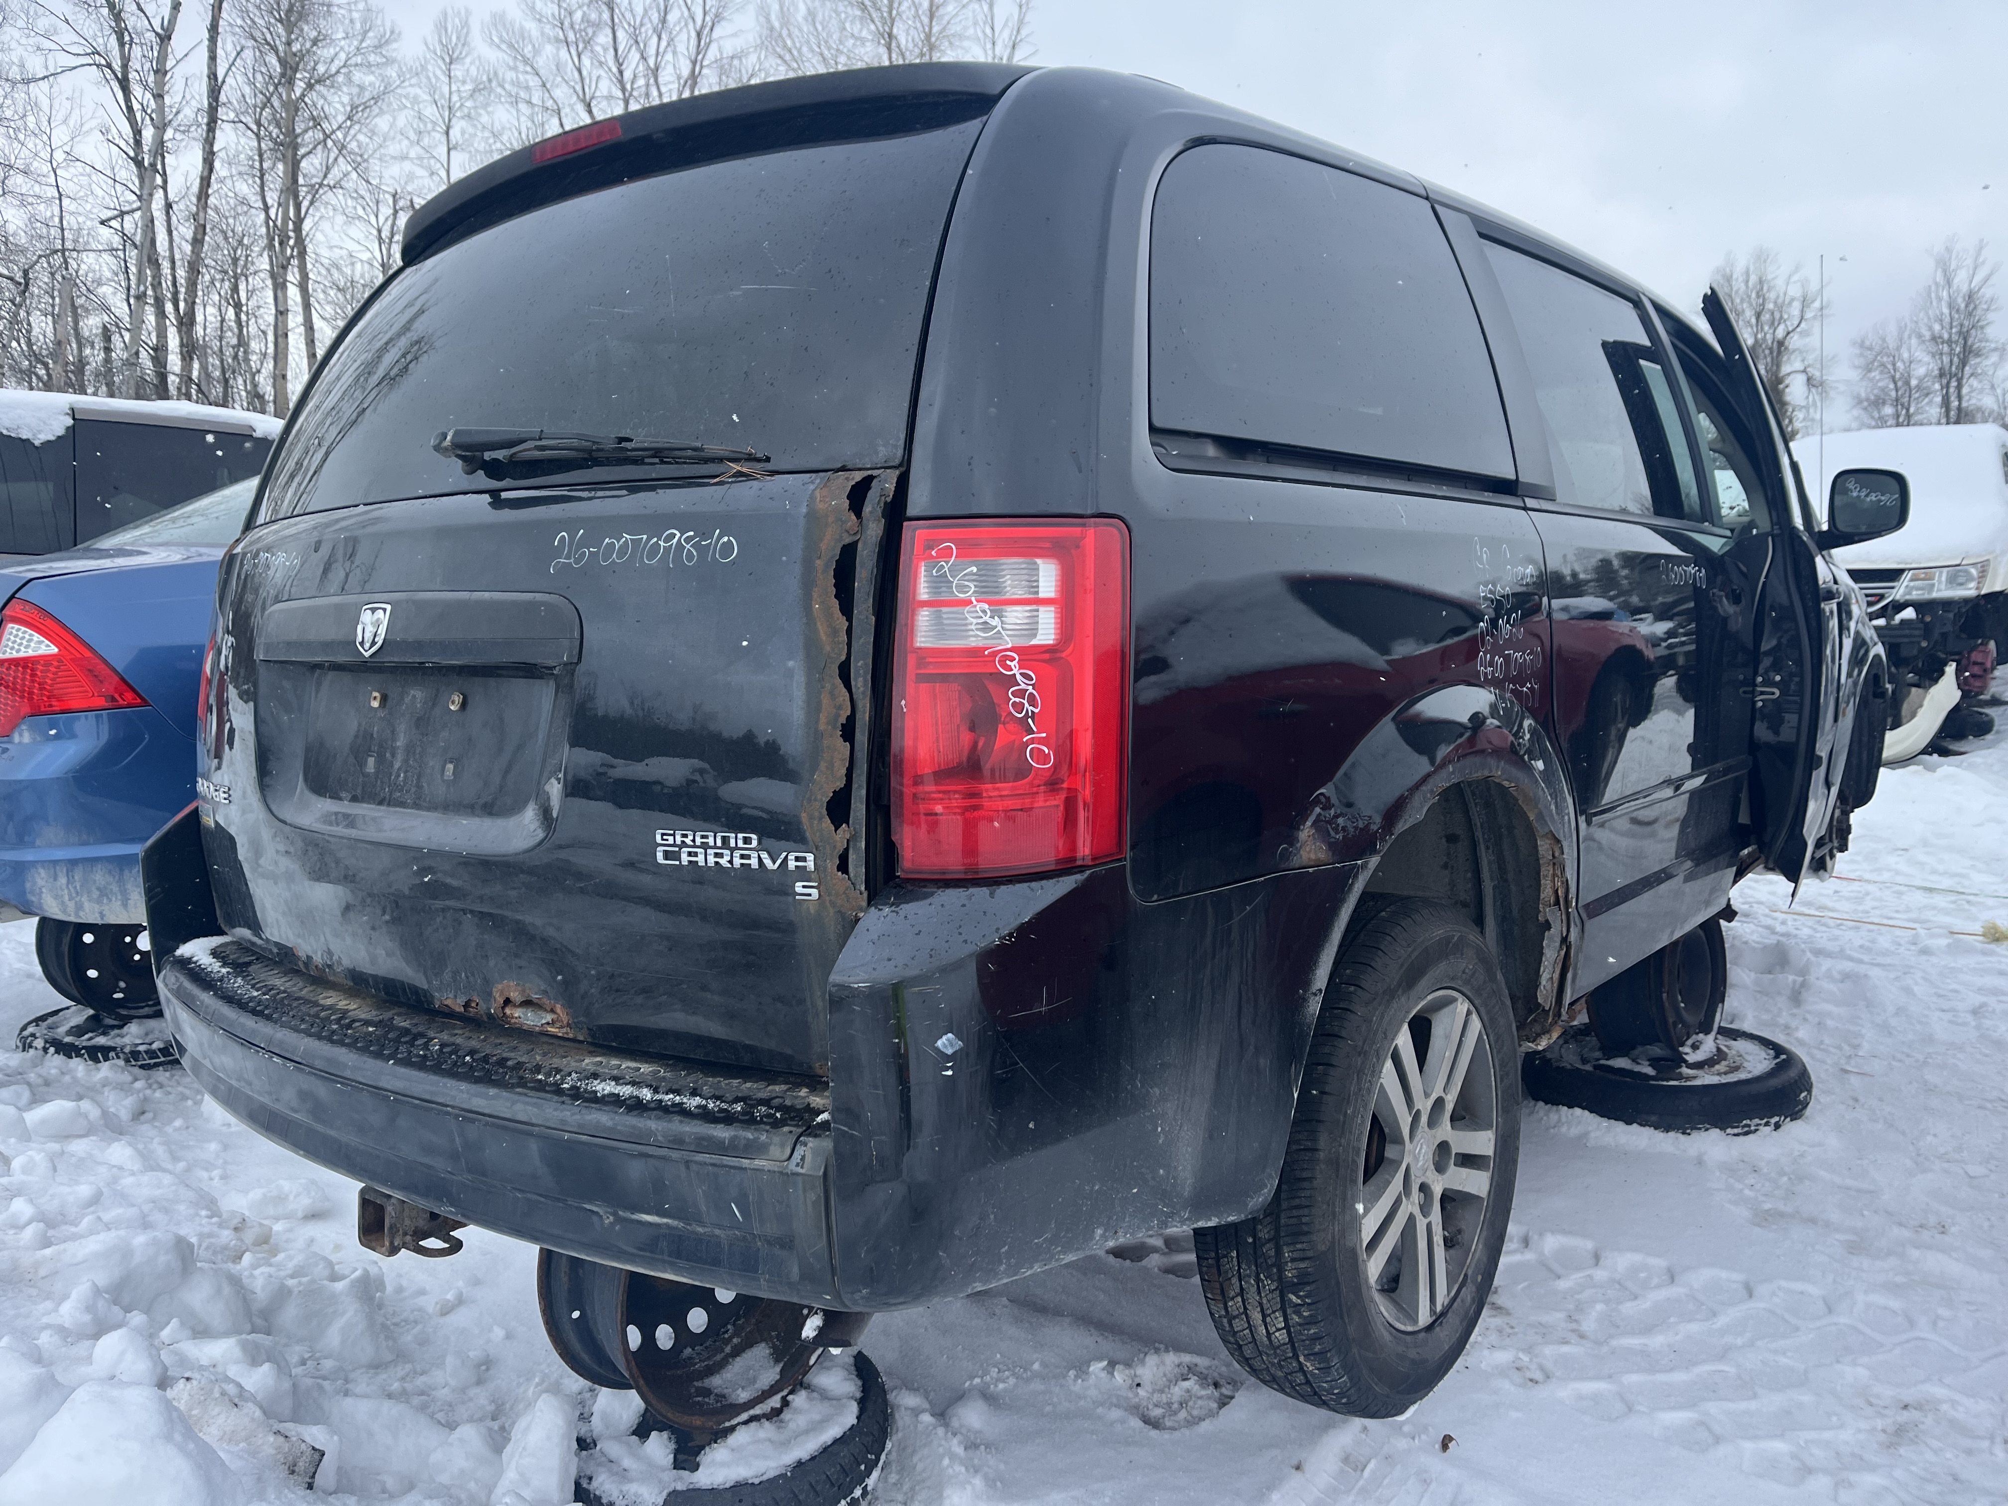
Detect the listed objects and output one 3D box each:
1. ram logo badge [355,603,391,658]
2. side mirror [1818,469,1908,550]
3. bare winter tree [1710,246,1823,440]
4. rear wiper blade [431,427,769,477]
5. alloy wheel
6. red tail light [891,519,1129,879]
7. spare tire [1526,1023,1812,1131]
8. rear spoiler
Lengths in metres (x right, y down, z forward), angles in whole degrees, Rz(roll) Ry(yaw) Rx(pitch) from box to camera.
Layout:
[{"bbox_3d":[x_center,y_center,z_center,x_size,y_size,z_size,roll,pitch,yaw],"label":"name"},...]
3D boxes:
[{"bbox_3d":[-0.755,-0.146,1.812,0.058,0.067,0.012,3,-9,38],"label":"ram logo badge"},{"bbox_3d":[2.173,-0.614,3.805,0.215,0.205,0.140,3,6,34],"label":"side mirror"},{"bbox_3d":[22.866,-9.163,45.498,3.800,12.000,3.800,0,5,0],"label":"bare winter tree"},{"bbox_3d":[-0.459,-0.327,1.670,0.525,0.055,0.055,8,-8,30],"label":"rear wiper blade"},{"bbox_3d":[0.537,0.567,2.176,0.180,0.466,0.466,3,6,38],"label":"alloy wheel"},{"bbox_3d":[0.012,-0.054,1.473,0.215,0.338,0.125,2,6,30],"label":"red tail light"},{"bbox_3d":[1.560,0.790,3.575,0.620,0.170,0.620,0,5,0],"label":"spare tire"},{"bbox_3d":[-0.507,-0.806,2.080,1.260,0.130,0.230,3,6,38],"label":"rear spoiler"}]

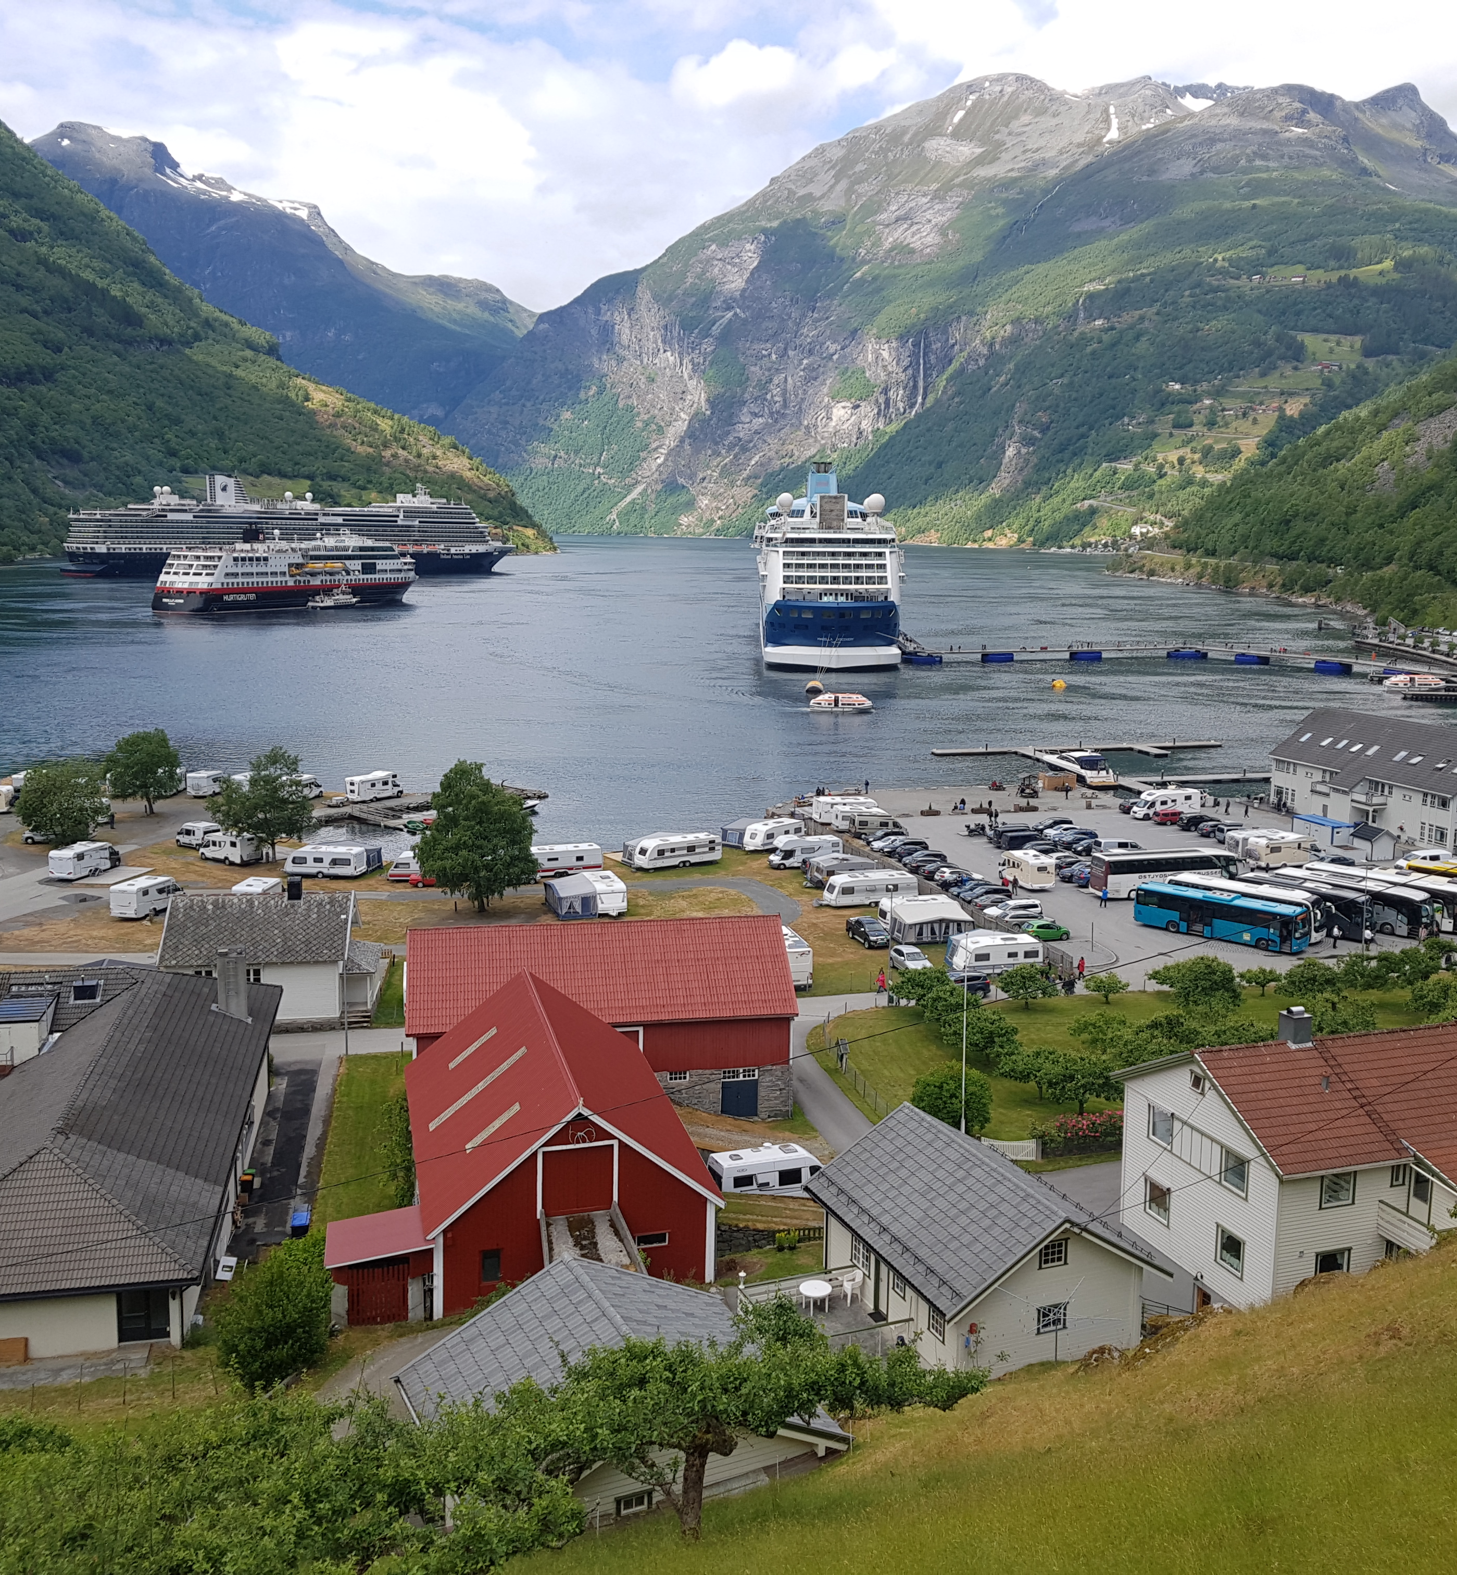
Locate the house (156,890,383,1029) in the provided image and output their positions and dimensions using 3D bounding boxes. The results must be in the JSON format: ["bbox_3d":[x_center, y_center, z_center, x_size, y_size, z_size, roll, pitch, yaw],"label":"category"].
[{"bbox_3d":[-28.060,10.310,98.430,12.400,7.500,8.200,0,10,-8],"label":"house"}]

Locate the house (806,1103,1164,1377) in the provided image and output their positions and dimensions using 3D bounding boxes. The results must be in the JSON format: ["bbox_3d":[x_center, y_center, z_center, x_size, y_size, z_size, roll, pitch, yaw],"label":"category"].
[{"bbox_3d":[7.058,12.437,44.617,6.793,4.314,8.741,-3,10,-21],"label":"house"}]

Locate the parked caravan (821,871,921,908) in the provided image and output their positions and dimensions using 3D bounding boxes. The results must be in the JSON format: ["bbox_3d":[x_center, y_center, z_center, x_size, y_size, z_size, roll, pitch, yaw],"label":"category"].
[{"bbox_3d":[11.333,7.975,127.528,7.200,2.500,2.350,-3,10,-17],"label":"parked caravan"}]

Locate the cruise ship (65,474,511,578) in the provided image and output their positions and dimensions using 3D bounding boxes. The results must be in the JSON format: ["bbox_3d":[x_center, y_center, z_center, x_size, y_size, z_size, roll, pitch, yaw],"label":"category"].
[{"bbox_3d":[-232.530,-150.090,903.360,35.000,56.000,298.480,9,12,39],"label":"cruise ship"}]

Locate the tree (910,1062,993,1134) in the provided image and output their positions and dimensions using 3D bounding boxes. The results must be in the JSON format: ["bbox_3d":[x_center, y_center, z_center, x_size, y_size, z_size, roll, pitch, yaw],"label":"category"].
[{"bbox_3d":[10.609,14.782,74.994,3.850,3.250,3.850,0,10,0],"label":"tree"}]

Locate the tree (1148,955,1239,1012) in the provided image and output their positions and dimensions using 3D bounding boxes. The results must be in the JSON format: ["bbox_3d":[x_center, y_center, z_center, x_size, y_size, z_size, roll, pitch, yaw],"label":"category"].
[{"bbox_3d":[31.383,13.314,106.138,5.938,3.777,5.938,0,10,0],"label":"tree"}]

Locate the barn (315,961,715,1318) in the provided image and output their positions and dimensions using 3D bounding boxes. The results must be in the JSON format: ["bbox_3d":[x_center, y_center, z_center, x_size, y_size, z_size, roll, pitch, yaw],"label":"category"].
[{"bbox_3d":[-9.232,13.843,66.012,14.718,7.441,18.668,-2,10,-13],"label":"barn"}]

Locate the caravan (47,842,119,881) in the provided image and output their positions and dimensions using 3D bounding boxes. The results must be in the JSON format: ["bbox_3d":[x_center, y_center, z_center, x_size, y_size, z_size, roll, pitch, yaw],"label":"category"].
[{"bbox_3d":[-56.520,6.420,138.670,2.310,2.870,6.900,4,10,14],"label":"caravan"}]

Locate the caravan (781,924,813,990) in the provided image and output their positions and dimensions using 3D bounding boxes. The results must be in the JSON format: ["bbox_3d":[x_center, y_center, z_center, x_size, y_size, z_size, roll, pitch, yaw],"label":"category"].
[{"bbox_3d":[4.146,12.055,112.665,2.300,2.900,6.600,-1,10,-11],"label":"caravan"}]

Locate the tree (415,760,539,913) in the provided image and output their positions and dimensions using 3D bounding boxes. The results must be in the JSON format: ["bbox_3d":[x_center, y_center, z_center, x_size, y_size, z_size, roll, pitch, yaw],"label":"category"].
[{"bbox_3d":[-19.601,3.852,122.540,9.600,11.600,9.400,0,10,0],"label":"tree"}]

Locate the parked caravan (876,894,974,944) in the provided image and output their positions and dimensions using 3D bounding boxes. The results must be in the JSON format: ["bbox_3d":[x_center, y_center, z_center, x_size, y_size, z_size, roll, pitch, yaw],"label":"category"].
[{"bbox_3d":[15.768,10.320,124.831,6.100,2.600,4.600,-2,10,-16],"label":"parked caravan"}]

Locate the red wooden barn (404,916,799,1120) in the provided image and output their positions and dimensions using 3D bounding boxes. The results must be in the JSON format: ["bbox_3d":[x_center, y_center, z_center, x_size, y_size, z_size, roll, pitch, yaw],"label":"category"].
[{"bbox_3d":[-7.188,12.617,86.908,20.400,10.300,9.000,-1,10,-11],"label":"red wooden barn"}]

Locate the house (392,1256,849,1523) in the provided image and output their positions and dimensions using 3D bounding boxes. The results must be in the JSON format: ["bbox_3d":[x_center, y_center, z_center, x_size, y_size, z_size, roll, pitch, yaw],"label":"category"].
[{"bbox_3d":[-2.449,13.881,33.909,8.200,5.100,6.600,-4,11,-25],"label":"house"}]

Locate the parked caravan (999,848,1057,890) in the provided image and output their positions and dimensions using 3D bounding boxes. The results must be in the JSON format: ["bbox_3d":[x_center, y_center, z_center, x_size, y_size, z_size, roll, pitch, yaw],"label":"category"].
[{"bbox_3d":[27.686,7.379,145.394,2.250,2.850,5.900,-3,10,-19],"label":"parked caravan"}]

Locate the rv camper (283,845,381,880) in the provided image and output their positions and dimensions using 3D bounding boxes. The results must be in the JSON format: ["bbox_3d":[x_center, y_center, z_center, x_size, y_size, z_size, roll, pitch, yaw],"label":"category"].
[{"bbox_3d":[-35.930,6.680,140.410,6.710,2.520,2.410,2,10,8],"label":"rv camper"}]

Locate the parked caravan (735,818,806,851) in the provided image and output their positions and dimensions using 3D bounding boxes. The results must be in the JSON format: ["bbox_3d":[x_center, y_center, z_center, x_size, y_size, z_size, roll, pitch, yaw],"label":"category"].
[{"bbox_3d":[4.700,4.890,155.860,6.180,2.590,2.390,-7,12,-40],"label":"parked caravan"}]

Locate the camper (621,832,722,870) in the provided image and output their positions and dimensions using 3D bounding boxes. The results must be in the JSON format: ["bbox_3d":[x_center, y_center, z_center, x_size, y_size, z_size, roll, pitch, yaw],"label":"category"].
[{"bbox_3d":[-4.895,6.198,151.096,8.600,2.650,2.500,-5,11,-29],"label":"camper"}]

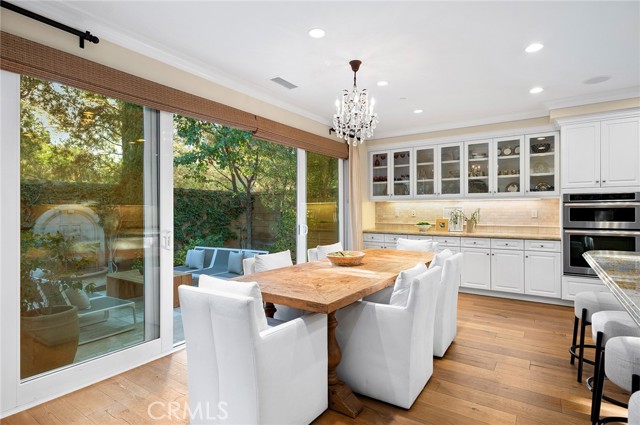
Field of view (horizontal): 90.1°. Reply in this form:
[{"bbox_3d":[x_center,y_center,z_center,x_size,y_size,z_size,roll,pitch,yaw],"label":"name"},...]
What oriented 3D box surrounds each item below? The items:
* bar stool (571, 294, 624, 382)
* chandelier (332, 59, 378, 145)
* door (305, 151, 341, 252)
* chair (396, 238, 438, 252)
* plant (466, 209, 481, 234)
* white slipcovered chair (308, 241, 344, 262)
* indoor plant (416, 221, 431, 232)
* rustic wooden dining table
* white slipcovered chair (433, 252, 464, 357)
[{"bbox_3d":[2.162,0.925,2.379,0.460,0.650,0.460,0,0,35],"label":"bar stool"},{"bbox_3d":[0.351,-1.025,2.995,0.440,0.810,0.440,0,0,0],"label":"chandelier"},{"bbox_3d":[0.029,0.150,4.777,0.080,2.180,1.120,0,0,35],"label":"door"},{"bbox_3d":[1.152,0.815,4.131,0.550,0.870,0.650,0,0,35],"label":"chair"},{"bbox_3d":[2.422,0.132,5.047,0.220,0.385,0.200,0,0,35],"label":"plant"},{"bbox_3d":[0.287,0.815,3.616,0.650,0.870,0.550,0,0,35],"label":"white slipcovered chair"},{"bbox_3d":[1.773,0.250,5.480,0.260,0.180,0.260,0,0,35],"label":"indoor plant"},{"bbox_3d":[0.363,0.867,2.975,0.970,0.765,2.460,0,0,35],"label":"rustic wooden dining table"},{"bbox_3d":[1.002,0.815,3.112,0.650,0.870,0.550,0,0,35],"label":"white slipcovered chair"}]

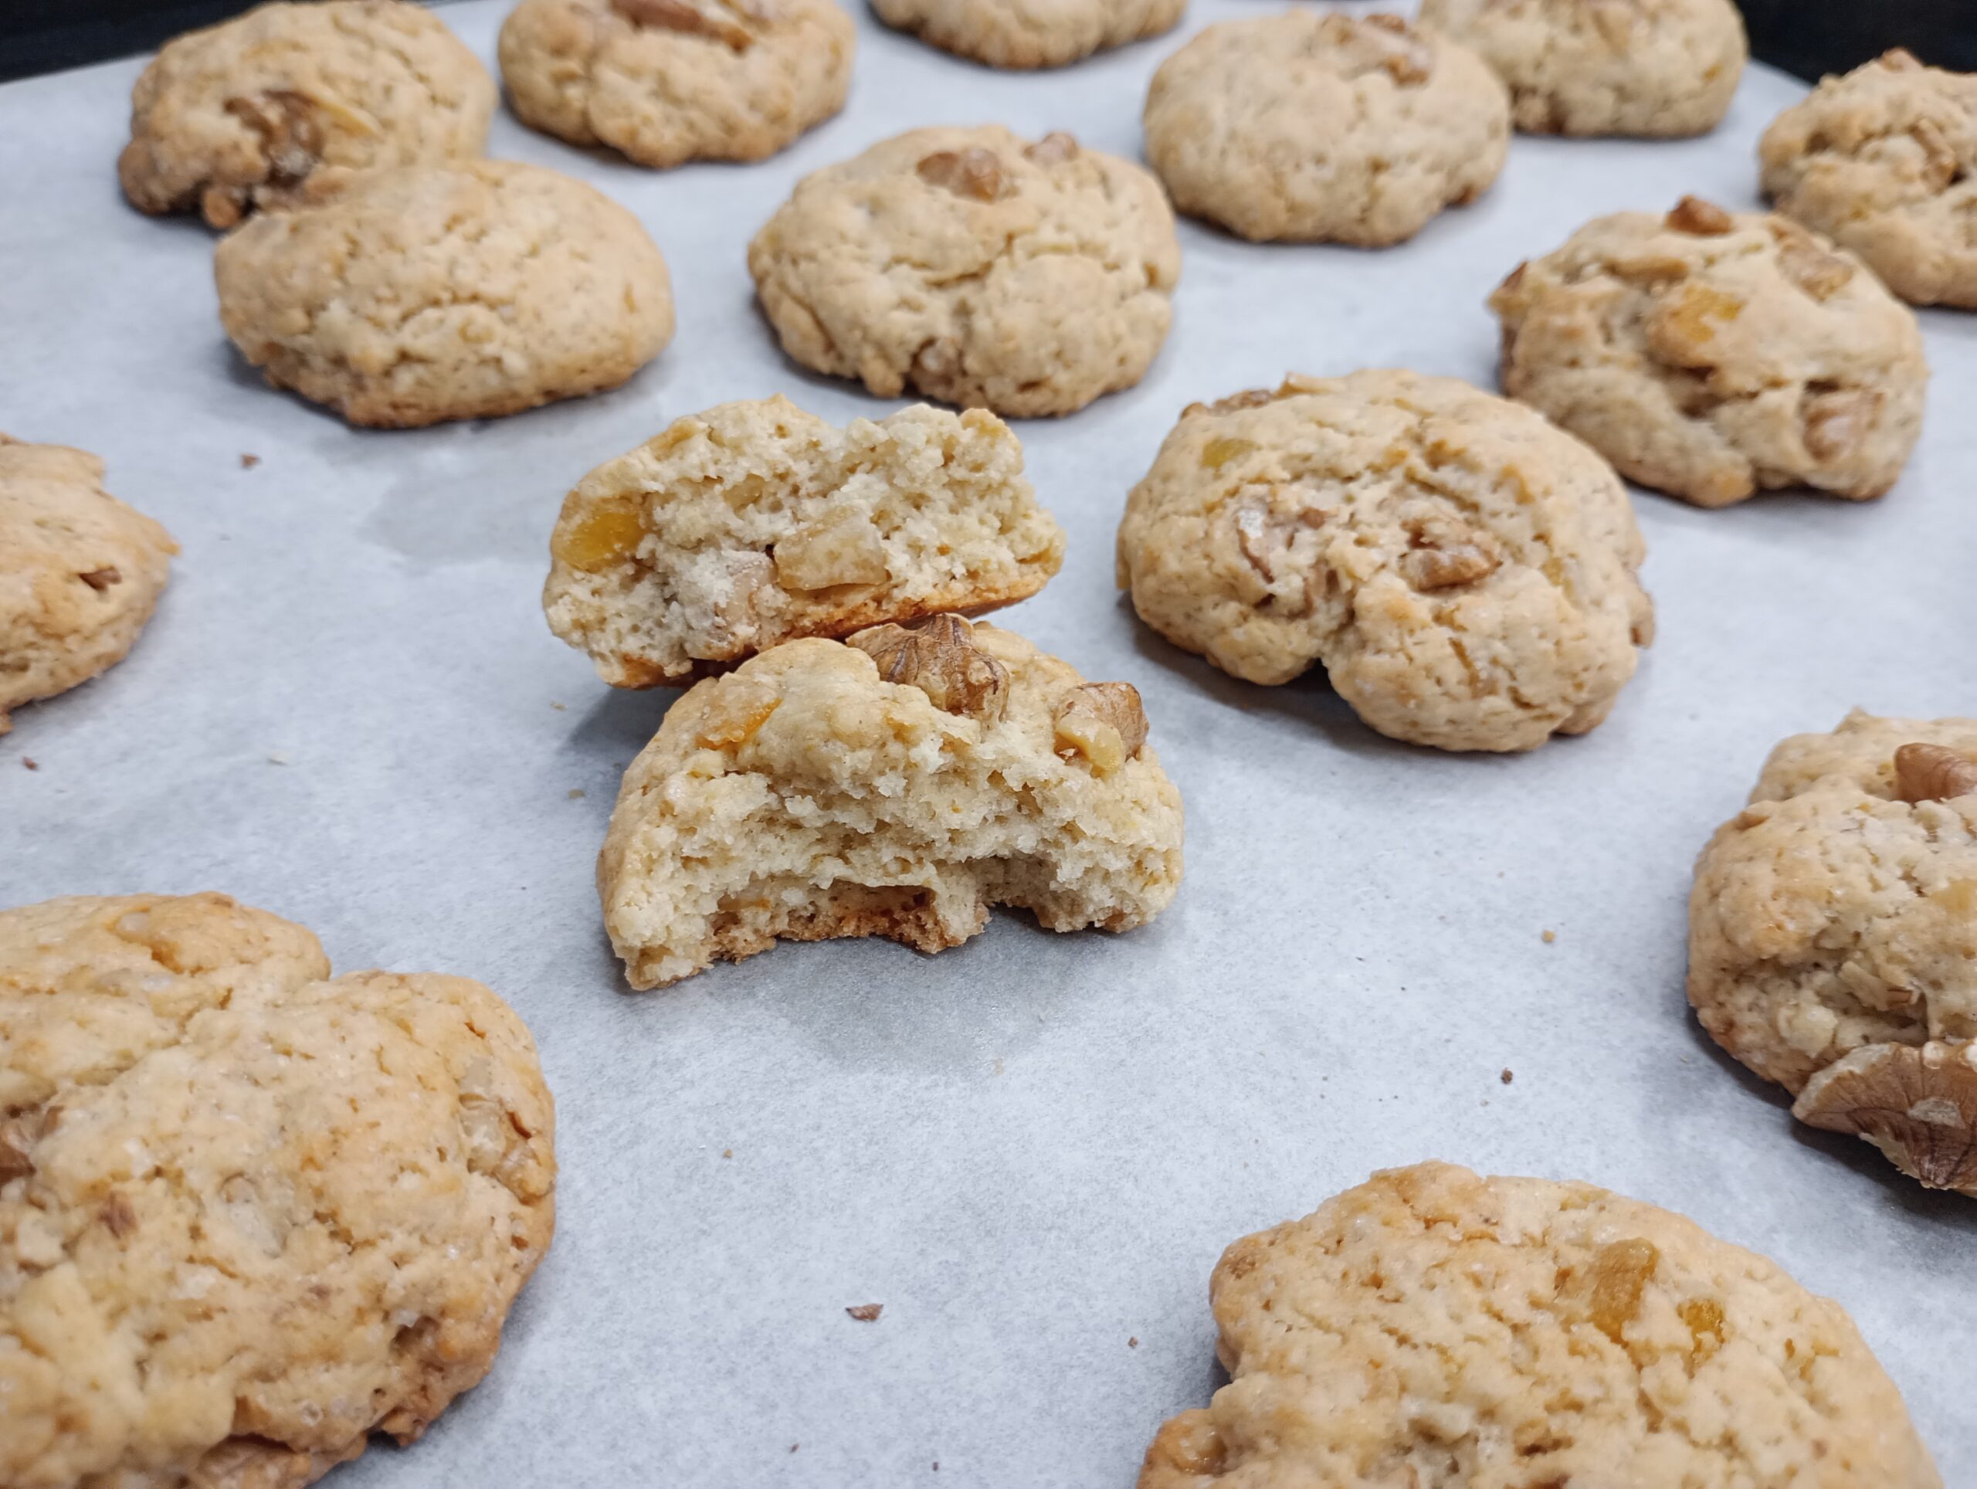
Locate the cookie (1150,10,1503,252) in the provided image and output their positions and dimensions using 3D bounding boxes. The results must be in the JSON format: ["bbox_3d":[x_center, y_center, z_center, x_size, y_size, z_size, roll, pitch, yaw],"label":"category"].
[{"bbox_3d":[0.062,-0.117,0.294,0.067,0.025,0.068,2,43,0],"label":"cookie"}]

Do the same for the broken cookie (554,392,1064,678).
[{"bbox_3d":[-0.022,-0.025,0.187,0.058,0.025,0.033,-13,15,-5],"label":"broken cookie"}]

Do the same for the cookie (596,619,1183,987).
[{"bbox_3d":[-0.011,0.001,0.165,0.059,0.026,0.037,-4,44,-7],"label":"cookie"}]

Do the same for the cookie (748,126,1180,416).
[{"bbox_3d":[-0.004,-0.079,0.251,0.068,0.025,0.069,2,43,0],"label":"cookie"}]

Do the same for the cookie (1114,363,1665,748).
[{"bbox_3d":[0.050,-0.028,0.200,0.067,0.025,0.067,2,43,0],"label":"cookie"}]

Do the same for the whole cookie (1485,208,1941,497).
[{"bbox_3d":[0.108,-0.063,0.238,0.063,0.026,0.065,2,43,0],"label":"whole cookie"}]

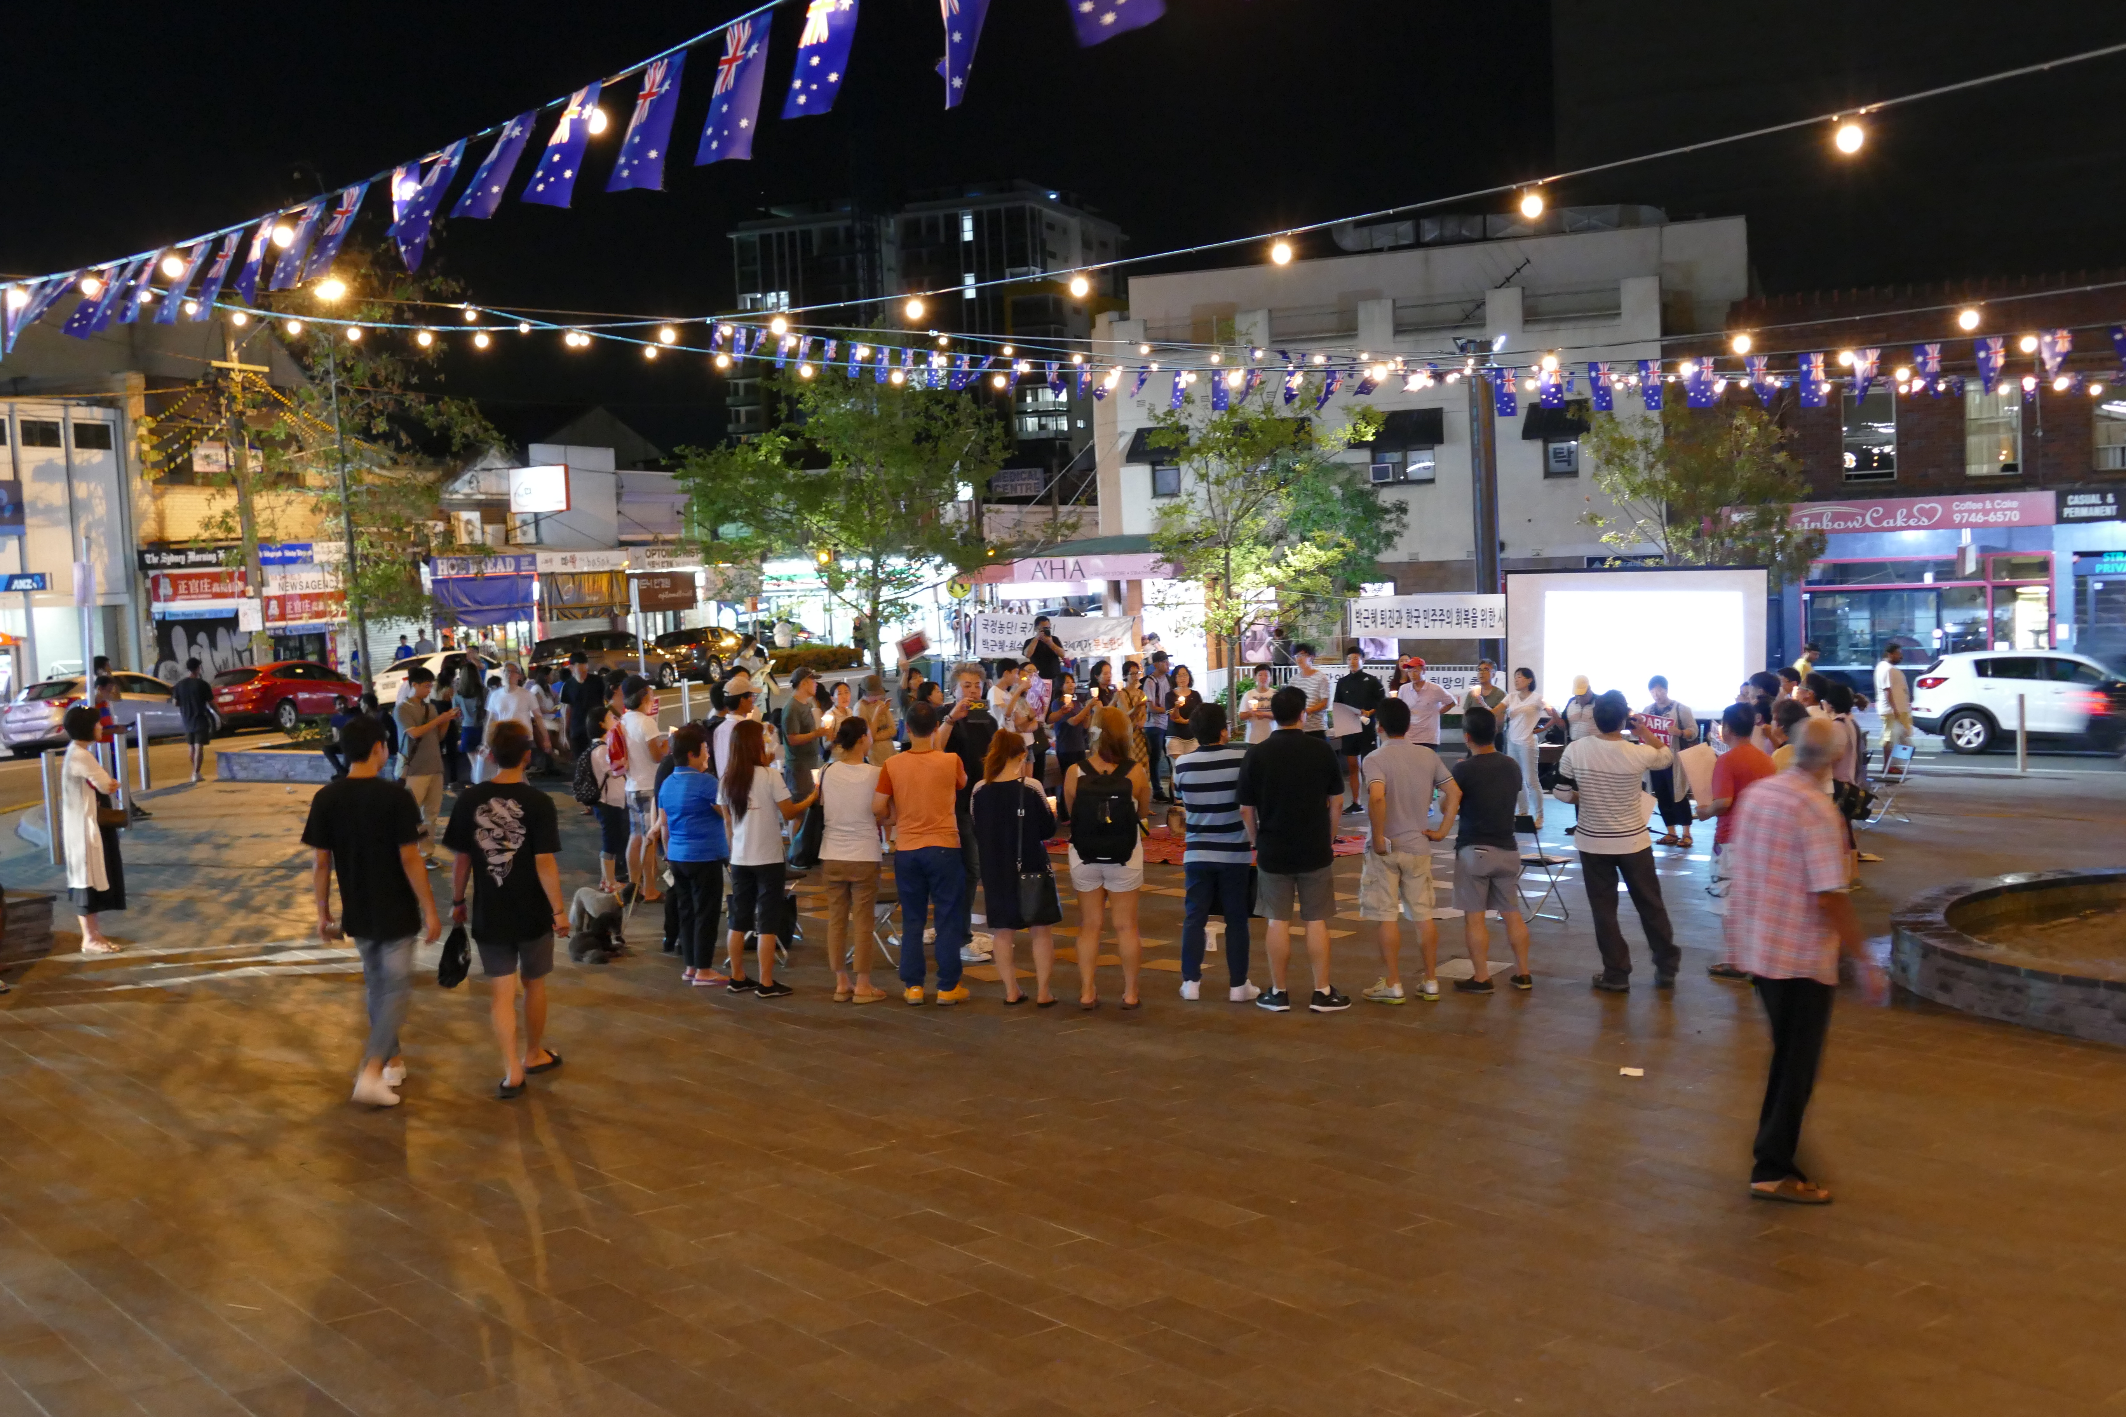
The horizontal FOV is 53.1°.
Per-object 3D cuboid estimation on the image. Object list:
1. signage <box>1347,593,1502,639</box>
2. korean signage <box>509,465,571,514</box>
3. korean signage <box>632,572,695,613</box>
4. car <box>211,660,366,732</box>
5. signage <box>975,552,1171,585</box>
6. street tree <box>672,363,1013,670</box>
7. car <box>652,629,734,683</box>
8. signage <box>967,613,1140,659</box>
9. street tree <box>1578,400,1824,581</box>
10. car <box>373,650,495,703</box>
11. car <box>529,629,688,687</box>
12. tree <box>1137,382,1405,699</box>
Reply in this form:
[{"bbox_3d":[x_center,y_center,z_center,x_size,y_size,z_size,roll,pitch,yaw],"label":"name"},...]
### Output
[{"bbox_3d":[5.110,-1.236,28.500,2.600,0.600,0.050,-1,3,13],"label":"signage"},{"bbox_3d":[-14.913,-6.242,60.500,1.950,1.250,0.250,-1,3,22],"label":"korean signage"},{"bbox_3d":[-11.932,-3.496,63.900,0.080,1.150,3.200,-1,3,24],"label":"korean signage"},{"bbox_3d":[-17.345,-0.319,48.000,1.820,1.470,4.400,-1,3,18],"label":"car"},{"bbox_3d":[0.254,-3.302,50.000,4.600,0.630,0.120,-2,3,3],"label":"signage"},{"bbox_3d":[-3.236,-2.339,31.500,4.800,5.200,4.600,-2,3,0],"label":"street tree"},{"bbox_3d":[-10.294,-1.596,63.800,1.870,1.660,4.650,-1,3,25],"label":"car"},{"bbox_3d":[-0.093,-1.002,29.800,2.250,0.600,0.050,-2,3,2],"label":"signage"},{"bbox_3d":[8.412,-1.860,28.000,3.100,4.400,3.100,-2,3,0],"label":"street tree"},{"bbox_3d":[-15.384,-0.684,53.000,1.800,1.460,4.650,-1,3,20],"label":"car"},{"bbox_3d":[-12.700,-1.268,59.000,1.830,1.620,4.800,-1,3,23],"label":"car"},{"bbox_3d":[2.844,-2.063,29.000,3.400,4.700,3.300,-2,3,0],"label":"tree"}]

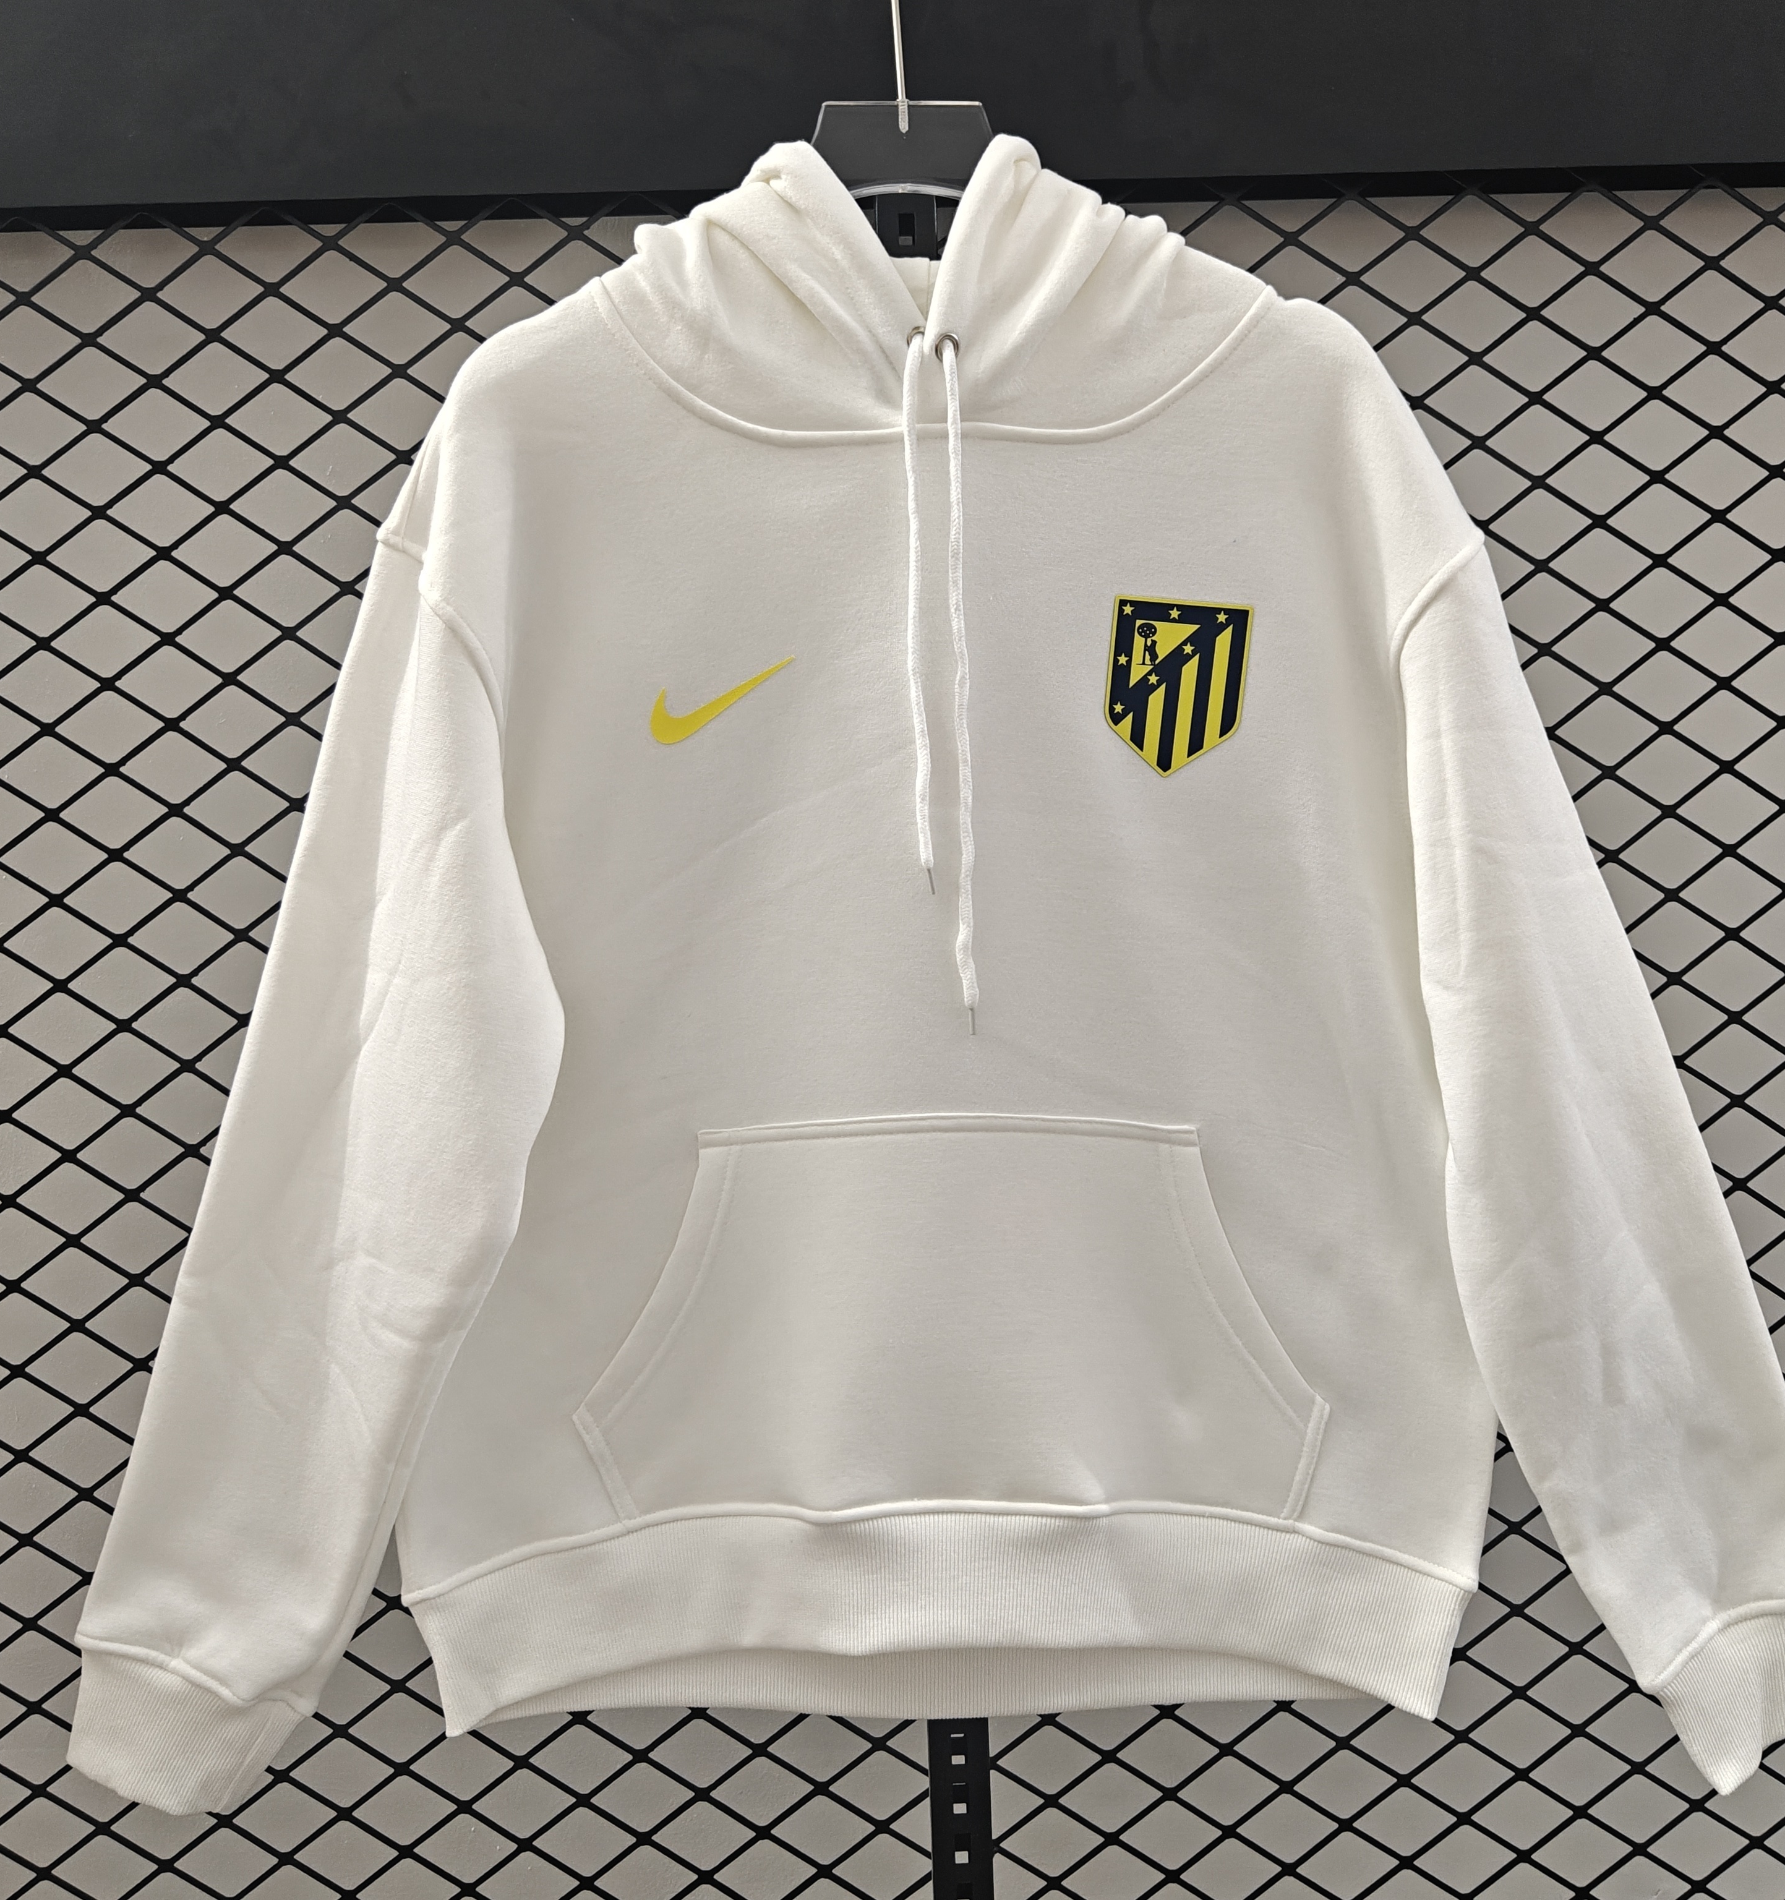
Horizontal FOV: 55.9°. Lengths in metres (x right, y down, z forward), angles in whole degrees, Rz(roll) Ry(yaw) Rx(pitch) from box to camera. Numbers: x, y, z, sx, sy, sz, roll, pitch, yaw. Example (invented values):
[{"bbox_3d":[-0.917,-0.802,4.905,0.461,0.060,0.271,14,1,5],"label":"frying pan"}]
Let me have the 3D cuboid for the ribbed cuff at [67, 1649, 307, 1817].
[{"bbox_3d":[-0.336,0.371,0.795,0.115,0.072,0.055,16,1,-2],"label":"ribbed cuff"}]

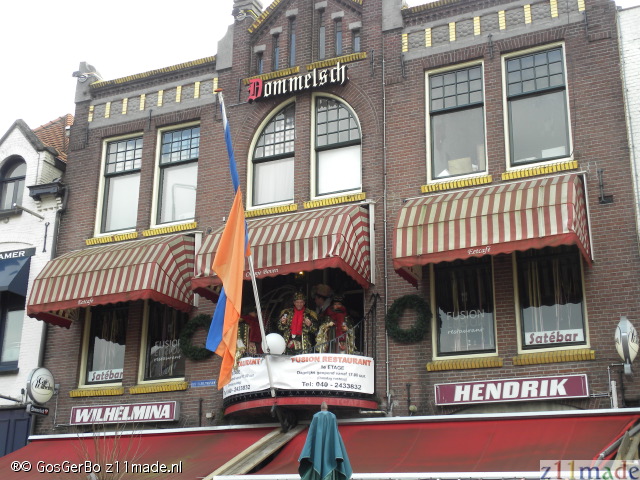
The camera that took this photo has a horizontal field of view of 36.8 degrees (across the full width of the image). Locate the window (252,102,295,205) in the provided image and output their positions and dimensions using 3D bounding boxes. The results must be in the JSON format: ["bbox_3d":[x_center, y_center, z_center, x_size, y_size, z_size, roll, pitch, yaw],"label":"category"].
[{"bbox_3d":[-0.920,-1.754,19.464,1.010,2.250,0.120,-8,-21,24],"label":"window"}]

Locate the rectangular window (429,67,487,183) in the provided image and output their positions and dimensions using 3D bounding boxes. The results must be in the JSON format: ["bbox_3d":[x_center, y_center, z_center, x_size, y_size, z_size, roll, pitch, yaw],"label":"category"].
[{"bbox_3d":[2.559,-2.197,17.873,1.099,2.220,0.120,-8,-21,24],"label":"rectangular window"}]

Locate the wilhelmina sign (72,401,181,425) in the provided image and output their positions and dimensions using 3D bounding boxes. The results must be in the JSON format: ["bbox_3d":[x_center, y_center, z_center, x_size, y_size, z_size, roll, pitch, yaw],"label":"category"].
[{"bbox_3d":[-3.717,3.365,18.370,2.415,0.342,0.170,-8,-21,24],"label":"wilhelmina sign"}]

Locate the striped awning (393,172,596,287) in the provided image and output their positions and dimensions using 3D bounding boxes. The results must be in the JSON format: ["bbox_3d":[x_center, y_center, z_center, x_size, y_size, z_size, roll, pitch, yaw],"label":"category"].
[{"bbox_3d":[2.812,-0.339,15.851,2.967,1.648,1.140,-8,-21,24],"label":"striped awning"}]

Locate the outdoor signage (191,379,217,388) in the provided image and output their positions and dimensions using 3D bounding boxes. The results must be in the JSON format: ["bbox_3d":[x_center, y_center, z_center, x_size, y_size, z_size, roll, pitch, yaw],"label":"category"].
[{"bbox_3d":[-2.214,2.737,18.308,0.547,0.099,0.020,-8,-21,24],"label":"outdoor signage"}]

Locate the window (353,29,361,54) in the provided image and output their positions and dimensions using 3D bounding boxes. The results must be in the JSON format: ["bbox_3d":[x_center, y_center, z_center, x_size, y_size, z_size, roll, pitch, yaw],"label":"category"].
[{"bbox_3d":[0.739,-3.901,18.884,0.190,0.551,0.140,-8,-21,24],"label":"window"}]

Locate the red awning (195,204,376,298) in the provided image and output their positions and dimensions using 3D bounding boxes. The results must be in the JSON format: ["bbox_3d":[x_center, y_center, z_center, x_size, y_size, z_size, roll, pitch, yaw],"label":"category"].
[{"bbox_3d":[-0.657,0.089,16.495,2.800,1.570,1.250,-8,-21,23],"label":"red awning"}]

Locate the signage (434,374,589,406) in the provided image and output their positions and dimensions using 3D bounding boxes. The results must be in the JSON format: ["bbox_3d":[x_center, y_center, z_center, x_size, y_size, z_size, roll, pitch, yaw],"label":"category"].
[{"bbox_3d":[2.893,2.293,14.605,2.340,0.325,0.140,-8,-21,23],"label":"signage"}]

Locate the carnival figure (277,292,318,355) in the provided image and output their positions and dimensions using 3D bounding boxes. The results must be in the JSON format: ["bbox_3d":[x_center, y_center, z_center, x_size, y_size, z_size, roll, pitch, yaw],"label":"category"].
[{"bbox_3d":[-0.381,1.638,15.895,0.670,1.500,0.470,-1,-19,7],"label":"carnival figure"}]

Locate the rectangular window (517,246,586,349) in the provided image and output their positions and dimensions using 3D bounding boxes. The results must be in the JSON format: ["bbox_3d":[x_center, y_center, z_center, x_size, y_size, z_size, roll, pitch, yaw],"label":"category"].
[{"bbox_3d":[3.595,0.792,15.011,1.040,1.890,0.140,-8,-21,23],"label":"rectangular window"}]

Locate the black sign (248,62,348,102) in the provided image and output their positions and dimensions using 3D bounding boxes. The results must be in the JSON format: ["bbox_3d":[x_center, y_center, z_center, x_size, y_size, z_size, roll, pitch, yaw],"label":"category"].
[{"bbox_3d":[-0.415,-2.968,18.060,2.100,0.520,0.160,-8,-21,23],"label":"black sign"}]

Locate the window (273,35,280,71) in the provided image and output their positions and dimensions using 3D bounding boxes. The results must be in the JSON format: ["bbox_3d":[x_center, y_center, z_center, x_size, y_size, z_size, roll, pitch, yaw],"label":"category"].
[{"bbox_3d":[-0.858,-3.655,18.755,0.190,0.820,0.120,-8,-21,23],"label":"window"}]

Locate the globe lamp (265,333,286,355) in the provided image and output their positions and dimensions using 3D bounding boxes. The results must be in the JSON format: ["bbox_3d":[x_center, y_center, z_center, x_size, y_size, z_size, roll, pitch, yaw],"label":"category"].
[{"bbox_3d":[-0.792,1.808,16.701,0.413,0.413,0.413,1,-19,0],"label":"globe lamp"}]

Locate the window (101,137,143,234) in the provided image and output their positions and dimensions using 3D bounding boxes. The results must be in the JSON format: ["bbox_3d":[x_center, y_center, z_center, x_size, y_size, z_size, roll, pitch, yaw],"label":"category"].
[{"bbox_3d":[-3.985,-1.128,19.390,0.980,2.040,0.130,-8,-21,23],"label":"window"}]

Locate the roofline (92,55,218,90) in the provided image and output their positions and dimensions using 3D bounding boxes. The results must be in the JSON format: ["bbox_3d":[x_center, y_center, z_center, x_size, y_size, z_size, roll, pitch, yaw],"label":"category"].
[{"bbox_3d":[-3.607,-3.548,20.860,3.265,0.208,0.320,-8,-21,24],"label":"roofline"}]

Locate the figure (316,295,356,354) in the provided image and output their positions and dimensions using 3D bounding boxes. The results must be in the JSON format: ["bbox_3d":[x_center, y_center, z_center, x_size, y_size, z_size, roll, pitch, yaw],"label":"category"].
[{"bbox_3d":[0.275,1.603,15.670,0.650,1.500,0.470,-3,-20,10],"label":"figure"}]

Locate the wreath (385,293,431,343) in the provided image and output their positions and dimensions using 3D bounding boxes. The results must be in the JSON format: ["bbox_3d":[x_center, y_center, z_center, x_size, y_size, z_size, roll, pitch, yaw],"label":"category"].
[{"bbox_3d":[1.555,1.381,16.798,0.870,0.849,0.180,-8,-21,24],"label":"wreath"}]

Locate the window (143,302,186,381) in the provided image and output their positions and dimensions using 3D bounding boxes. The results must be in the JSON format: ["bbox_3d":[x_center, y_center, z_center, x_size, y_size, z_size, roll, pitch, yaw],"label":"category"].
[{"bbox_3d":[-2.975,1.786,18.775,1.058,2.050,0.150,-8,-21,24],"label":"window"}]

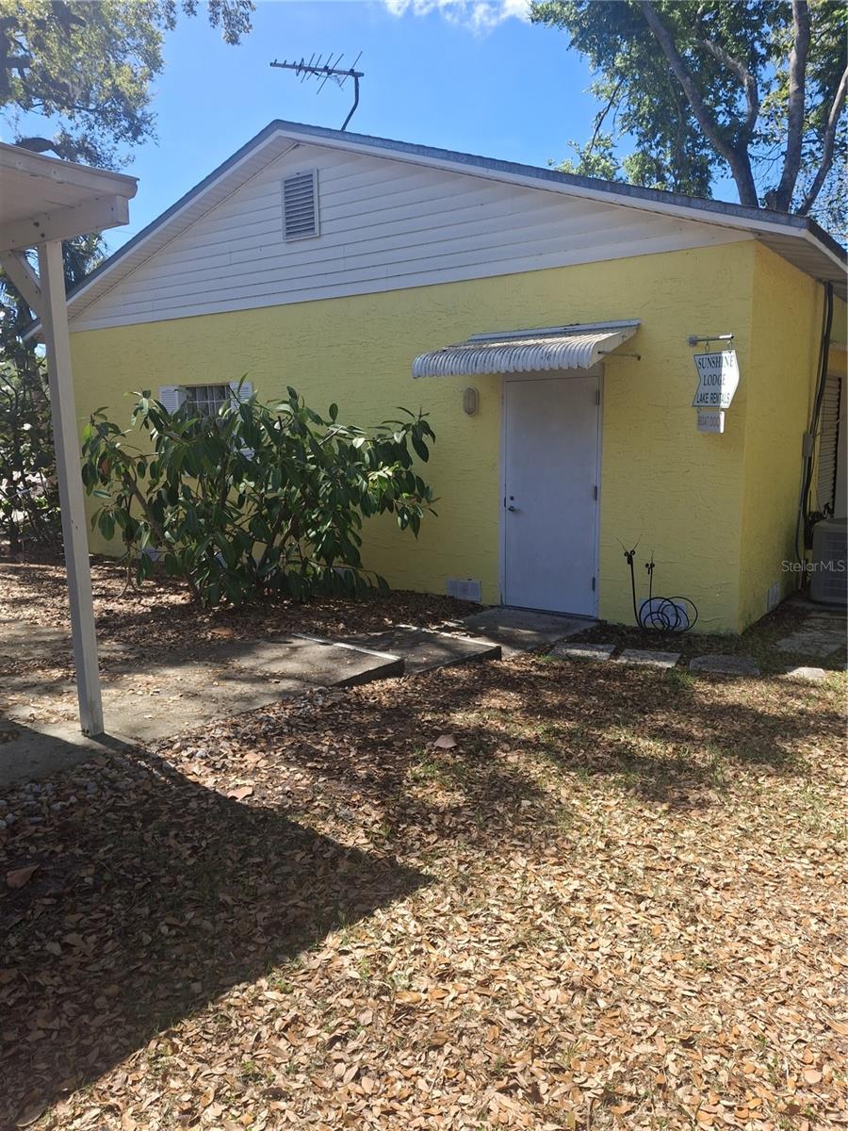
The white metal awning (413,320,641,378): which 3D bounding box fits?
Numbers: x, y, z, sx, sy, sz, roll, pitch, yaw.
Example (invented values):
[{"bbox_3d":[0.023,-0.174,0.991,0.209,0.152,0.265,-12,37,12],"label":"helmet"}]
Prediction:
[{"bbox_3d":[0.855,-1.828,6.894,1.620,0.470,1.000,5,11,33],"label":"white metal awning"}]

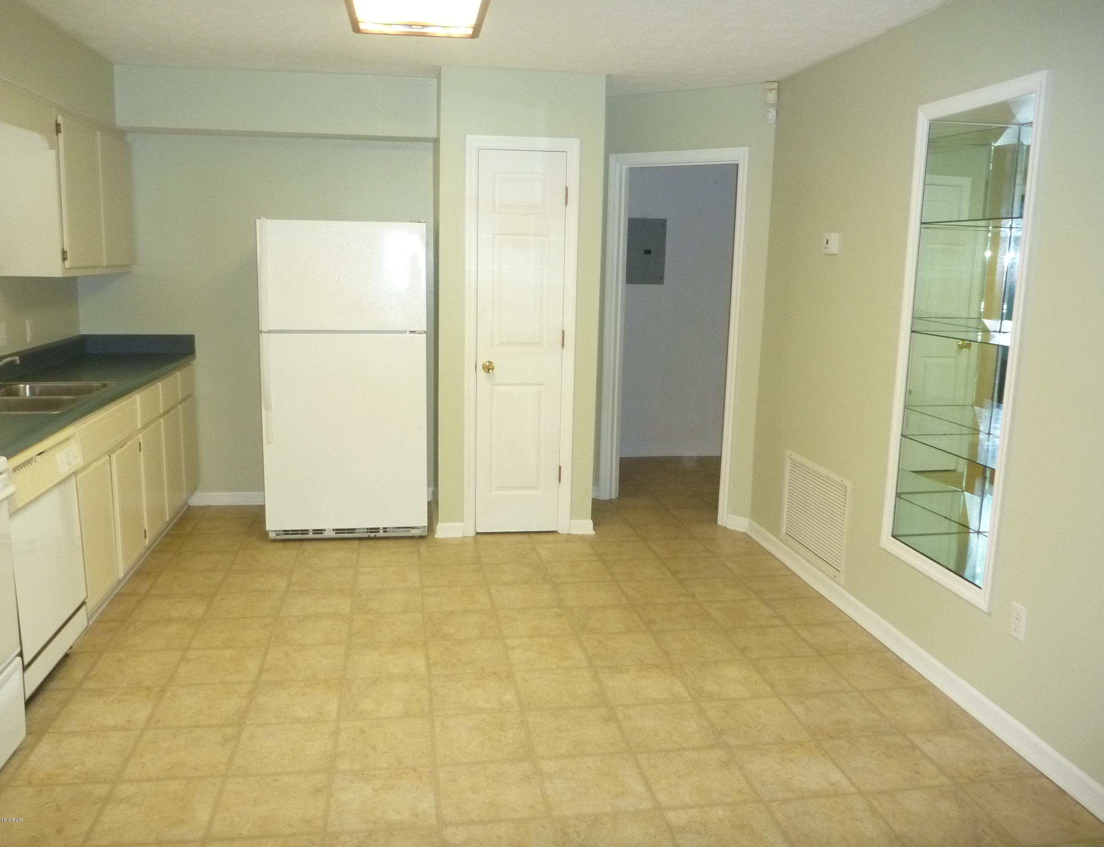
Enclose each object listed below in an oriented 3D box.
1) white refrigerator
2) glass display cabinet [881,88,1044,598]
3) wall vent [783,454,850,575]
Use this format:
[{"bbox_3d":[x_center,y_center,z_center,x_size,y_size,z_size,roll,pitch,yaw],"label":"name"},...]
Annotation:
[{"bbox_3d":[-1.120,-0.257,5.061,0.830,1.670,0.760,0,10,-9],"label":"white refrigerator"},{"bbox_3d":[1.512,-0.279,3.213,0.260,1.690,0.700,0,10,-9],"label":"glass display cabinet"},{"bbox_3d":[1.236,0.415,4.318,0.028,0.458,0.690,0,10,-9],"label":"wall vent"}]

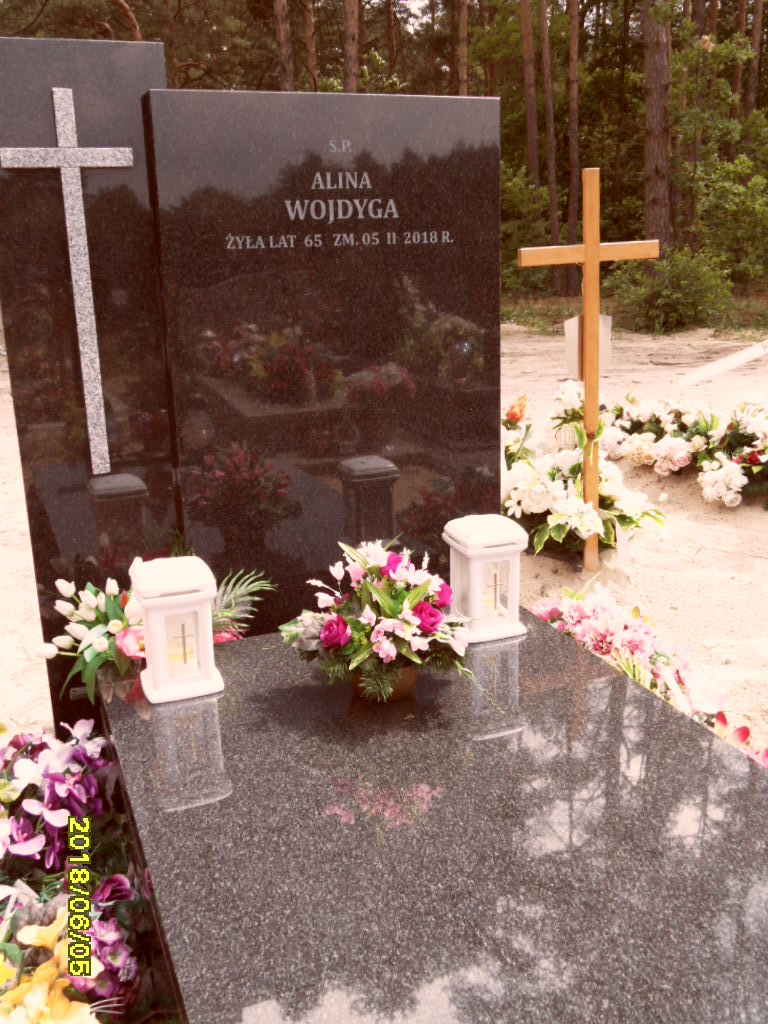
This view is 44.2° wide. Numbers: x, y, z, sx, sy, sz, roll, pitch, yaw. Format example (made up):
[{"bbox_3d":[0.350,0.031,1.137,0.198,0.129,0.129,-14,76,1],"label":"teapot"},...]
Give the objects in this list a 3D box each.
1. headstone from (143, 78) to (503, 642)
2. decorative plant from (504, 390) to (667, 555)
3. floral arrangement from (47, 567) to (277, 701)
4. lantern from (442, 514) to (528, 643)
[{"bbox_3d":[-0.099,-0.318,2.172,0.777,1.170,0.093,-8,17,-21],"label":"headstone"},{"bbox_3d":[0.871,-0.187,4.297,0.713,0.609,0.574,-8,17,-21],"label":"decorative plant"},{"bbox_3d":[-0.474,0.270,2.040,0.487,0.235,0.235,-8,17,-21],"label":"floral arrangement"},{"bbox_3d":[0.234,0.138,2.182,0.151,0.270,0.150,-8,17,-21],"label":"lantern"}]

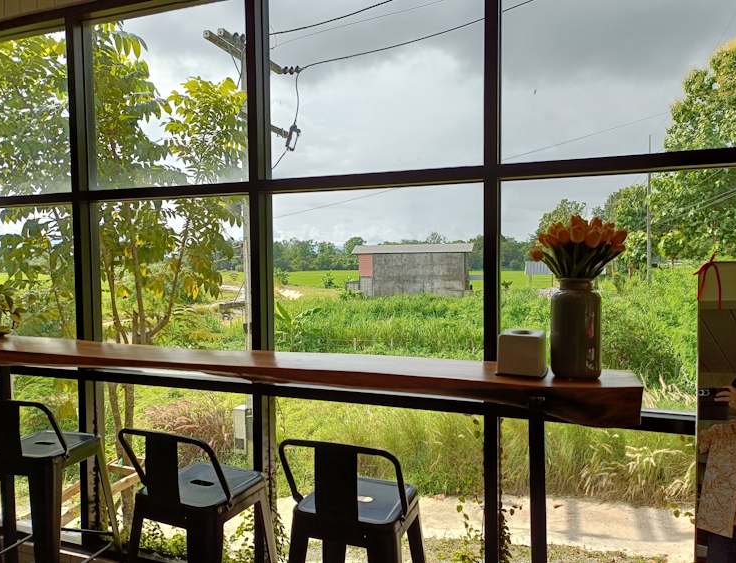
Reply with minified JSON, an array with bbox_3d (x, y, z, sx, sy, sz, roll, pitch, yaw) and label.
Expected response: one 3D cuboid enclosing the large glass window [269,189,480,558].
[{"bbox_3d":[0.001,0.404,2.125,0.910,1.560,0.080,0,2,20],"label":"large glass window"}]

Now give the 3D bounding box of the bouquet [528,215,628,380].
[{"bbox_3d":[0.641,0.043,1.661,0.291,0.486,0.277,0,2,21],"label":"bouquet"}]

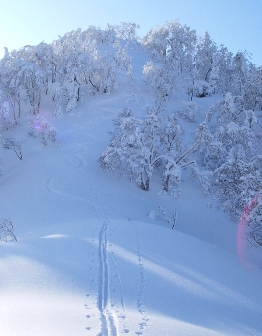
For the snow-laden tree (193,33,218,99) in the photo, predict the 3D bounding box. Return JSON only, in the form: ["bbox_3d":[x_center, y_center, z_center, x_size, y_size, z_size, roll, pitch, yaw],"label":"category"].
[{"bbox_3d":[8.029,-11.154,53.000,2.700,6.900,2.700,0,-4,0],"label":"snow-laden tree"}]

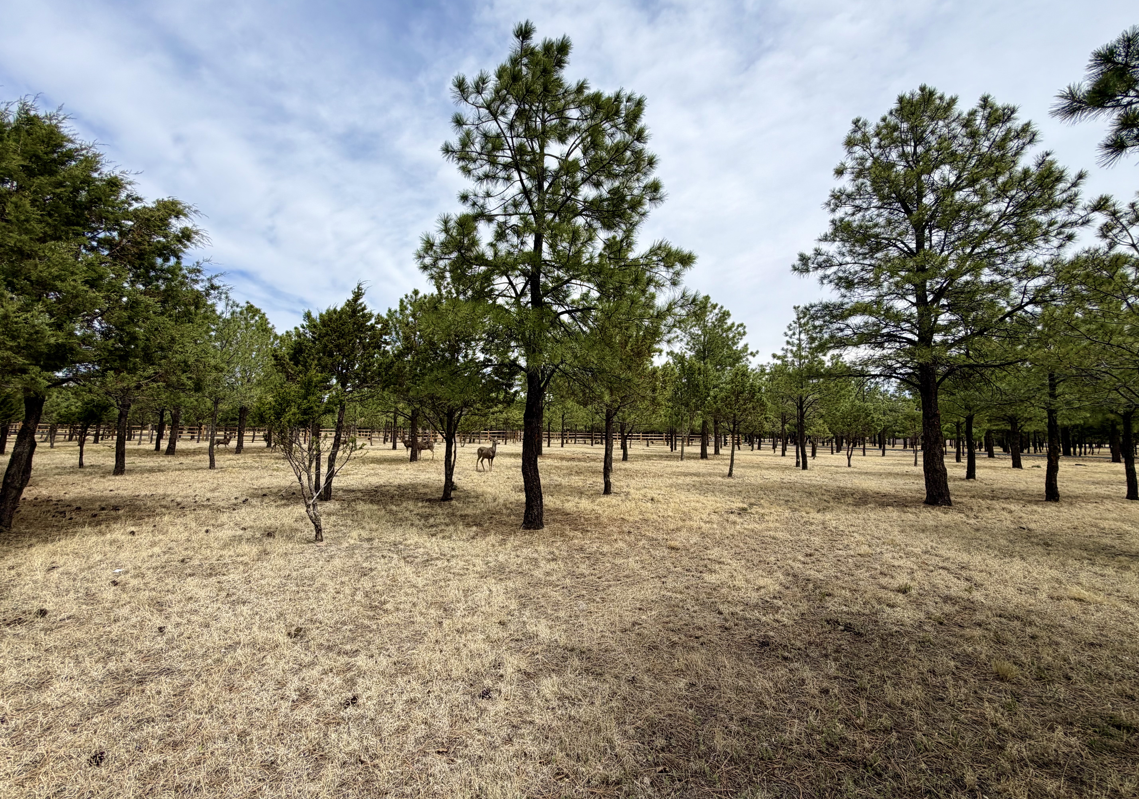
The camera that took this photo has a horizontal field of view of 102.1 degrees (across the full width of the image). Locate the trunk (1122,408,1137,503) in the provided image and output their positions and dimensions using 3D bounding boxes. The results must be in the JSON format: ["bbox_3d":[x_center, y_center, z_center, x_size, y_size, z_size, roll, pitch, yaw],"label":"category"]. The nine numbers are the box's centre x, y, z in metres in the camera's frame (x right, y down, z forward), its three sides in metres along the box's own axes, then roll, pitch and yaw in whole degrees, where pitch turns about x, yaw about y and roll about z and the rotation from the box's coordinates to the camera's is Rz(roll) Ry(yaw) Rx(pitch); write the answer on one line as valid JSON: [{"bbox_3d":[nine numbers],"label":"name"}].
[{"bbox_3d":[13.582,1.342,11.170,0.270,2.188,0.280,4,-5,-39],"label":"trunk"}]

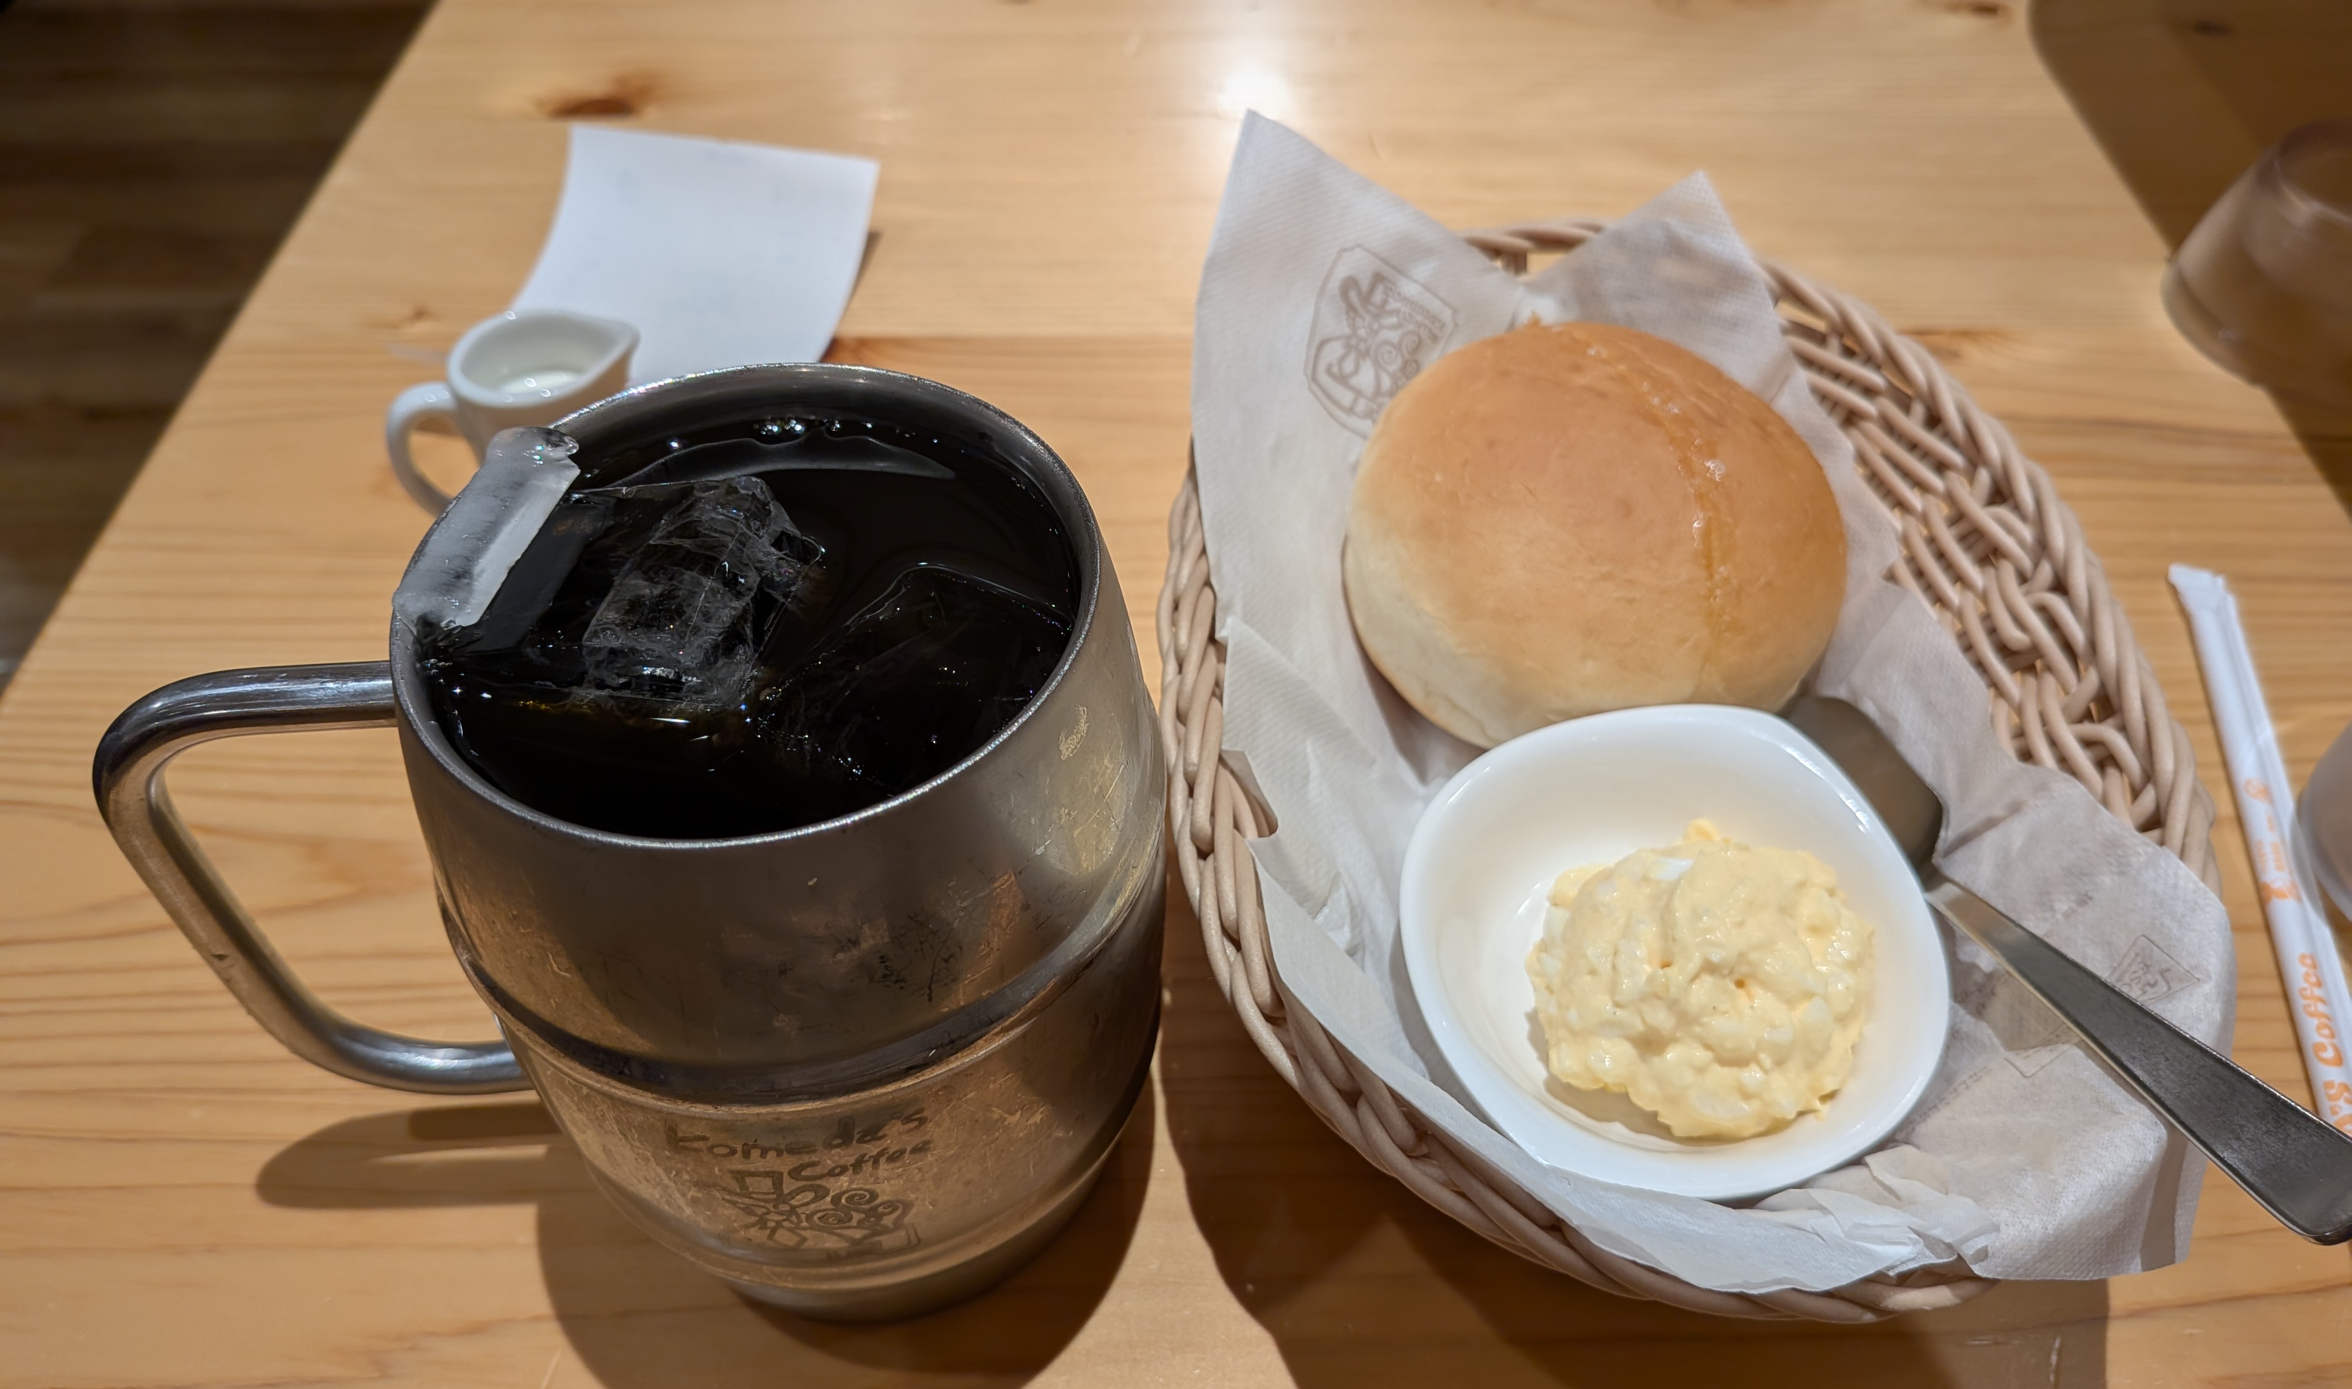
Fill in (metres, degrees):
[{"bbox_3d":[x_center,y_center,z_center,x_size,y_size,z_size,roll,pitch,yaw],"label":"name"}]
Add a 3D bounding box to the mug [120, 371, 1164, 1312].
[{"bbox_3d":[-0.066,0.028,0.233,0.132,0.122,0.096,-3,48,-2],"label":"mug"}]

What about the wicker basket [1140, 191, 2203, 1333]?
[{"bbox_3d":[0.078,0.005,0.293,0.161,0.062,0.236,1,48,2],"label":"wicker basket"}]

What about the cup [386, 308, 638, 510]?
[{"bbox_3d":[-0.140,-0.052,0.356,0.058,0.050,0.036,-10,48,-8],"label":"cup"}]

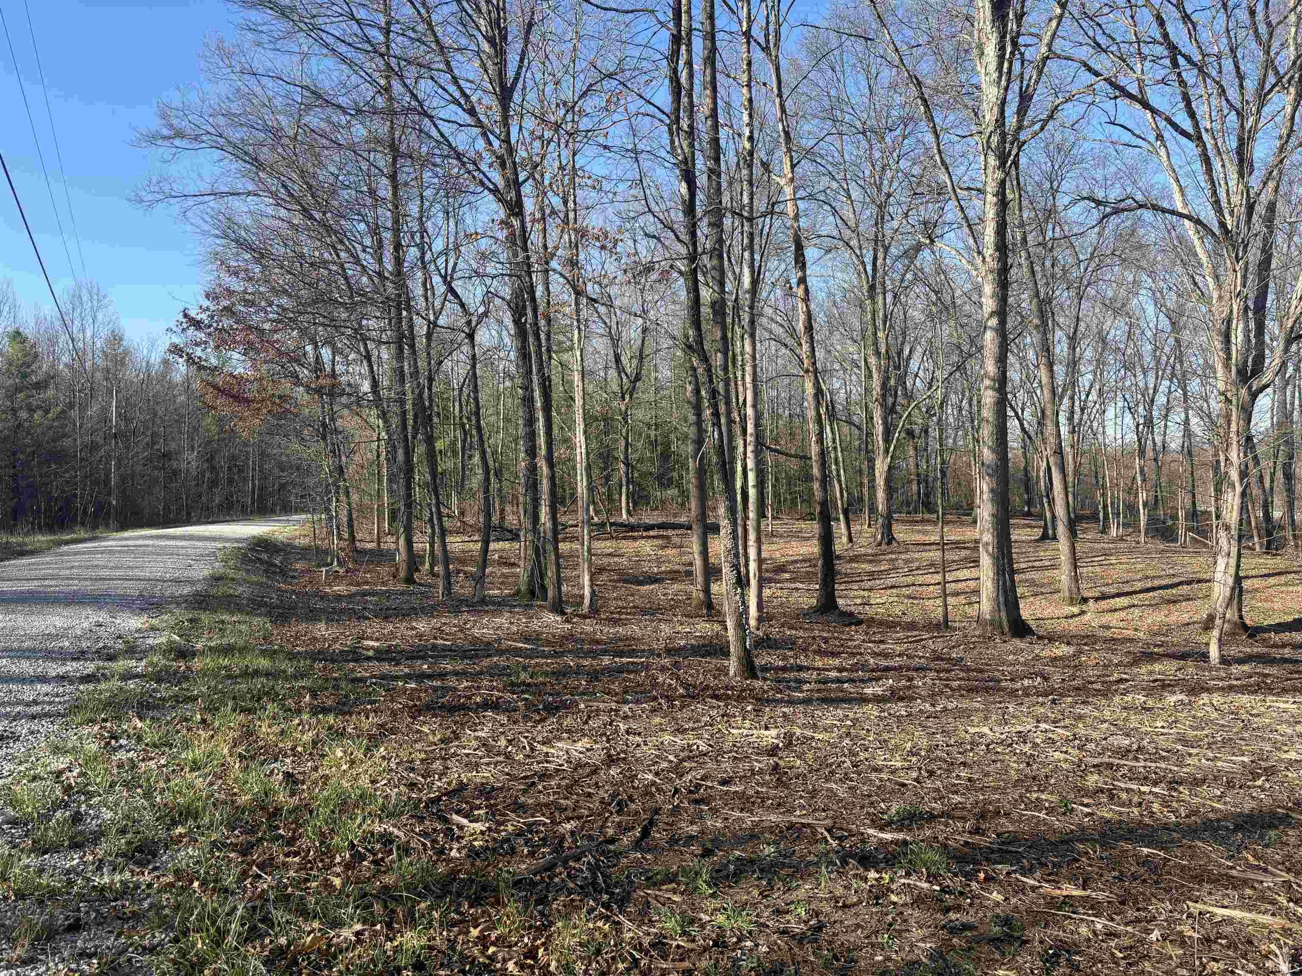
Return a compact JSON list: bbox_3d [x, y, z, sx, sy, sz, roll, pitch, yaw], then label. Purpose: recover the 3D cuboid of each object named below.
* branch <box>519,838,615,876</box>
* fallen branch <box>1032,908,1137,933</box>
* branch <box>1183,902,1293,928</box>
[{"bbox_3d":[-0.356,1.627,4.309,0.065,0.050,0.501,-1,-1,45],"label":"branch"},{"bbox_3d":[1.629,1.633,3.688,0.364,0.022,0.038,0,-1,31],"label":"fallen branch"},{"bbox_3d":[2.242,1.631,3.738,0.337,0.028,0.042,0,-1,34],"label":"branch"}]

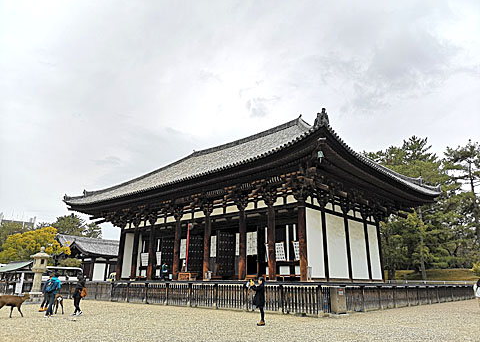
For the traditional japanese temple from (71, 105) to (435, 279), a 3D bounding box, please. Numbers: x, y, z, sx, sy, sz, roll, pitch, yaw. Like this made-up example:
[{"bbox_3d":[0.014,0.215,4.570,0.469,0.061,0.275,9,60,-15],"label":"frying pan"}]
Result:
[{"bbox_3d":[0.305,4.050,40.420,33.300,17.100,23.441,-14,-22,40],"label":"traditional japanese temple"}]

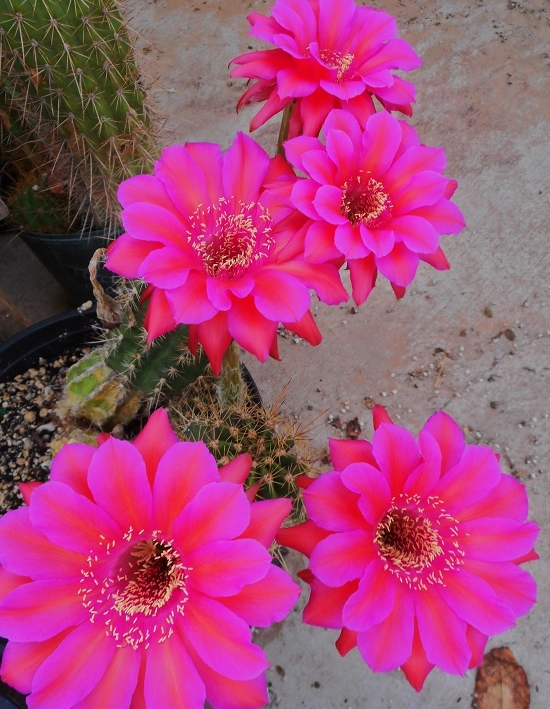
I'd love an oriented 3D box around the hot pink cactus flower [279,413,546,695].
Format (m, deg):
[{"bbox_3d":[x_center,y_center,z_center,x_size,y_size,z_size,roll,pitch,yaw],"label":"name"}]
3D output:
[{"bbox_3d":[0.072,0.105,0.390,0.135,0.070,0.143,2,77,-4],"label":"hot pink cactus flower"}]

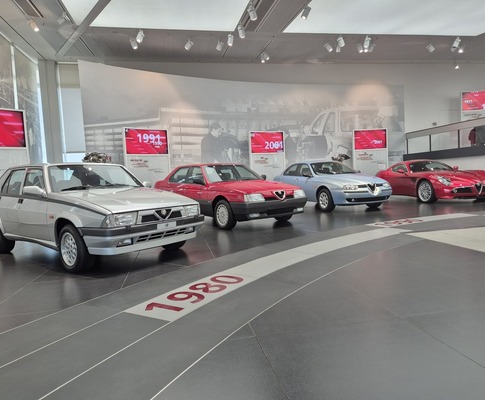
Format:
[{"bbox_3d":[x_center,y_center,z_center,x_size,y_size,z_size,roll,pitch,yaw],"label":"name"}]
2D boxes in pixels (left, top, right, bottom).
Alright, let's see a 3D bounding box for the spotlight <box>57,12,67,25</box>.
[{"bbox_3d":[-4.664,-4.677,9.127,0.220,0.360,0.260,-1,4,27],"label":"spotlight"}]

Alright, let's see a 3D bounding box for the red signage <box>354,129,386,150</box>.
[{"bbox_3d":[5.268,-2.468,14.579,1.400,0.790,0.080,-3,3,-8],"label":"red signage"}]

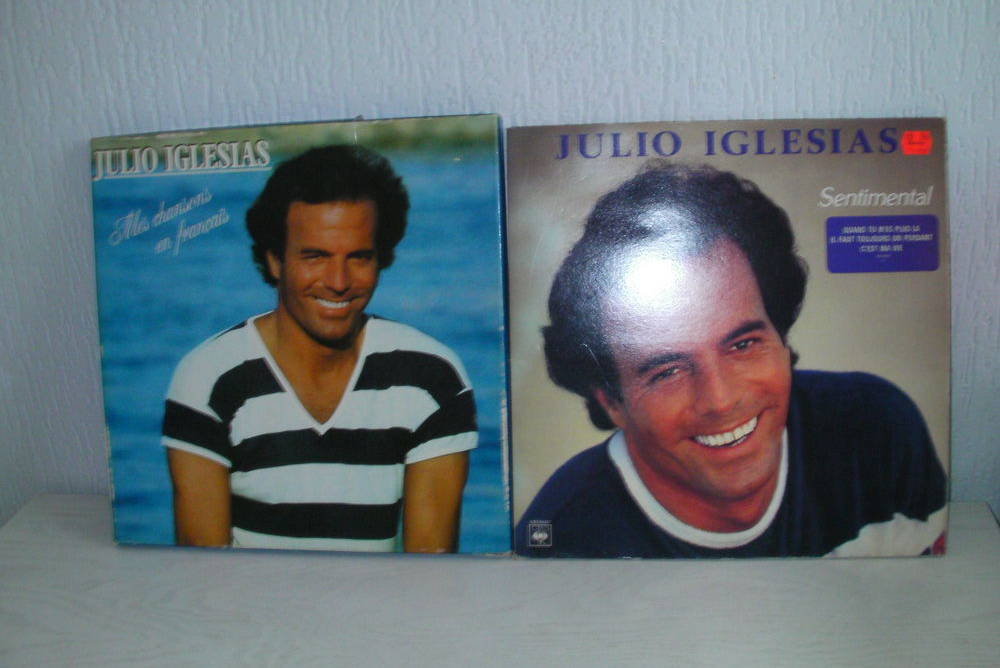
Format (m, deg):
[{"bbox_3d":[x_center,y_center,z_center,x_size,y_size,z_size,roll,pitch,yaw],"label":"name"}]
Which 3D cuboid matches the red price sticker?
[{"bbox_3d":[0.288,-0.132,0.757,0.022,0.017,0.001,-1,2,8],"label":"red price sticker"}]

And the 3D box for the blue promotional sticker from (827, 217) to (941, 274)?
[{"bbox_3d":[0.266,-0.062,0.763,0.078,0.039,0.001,-1,2,8],"label":"blue promotional sticker"}]

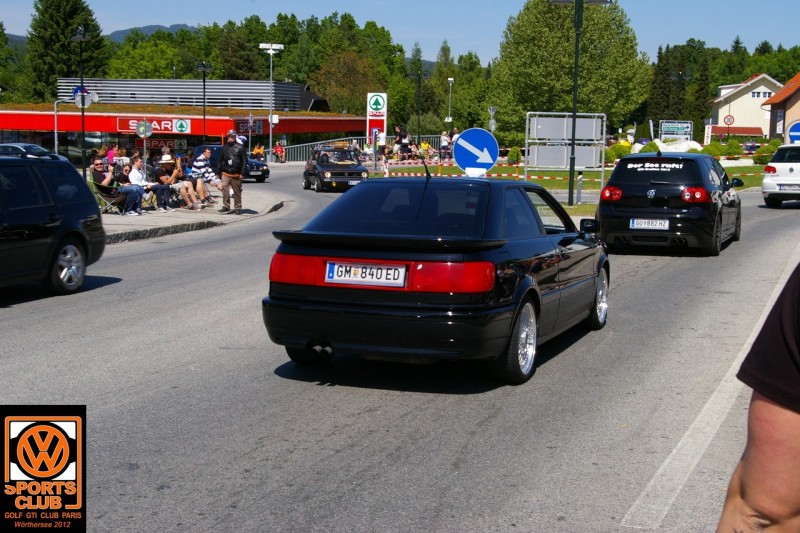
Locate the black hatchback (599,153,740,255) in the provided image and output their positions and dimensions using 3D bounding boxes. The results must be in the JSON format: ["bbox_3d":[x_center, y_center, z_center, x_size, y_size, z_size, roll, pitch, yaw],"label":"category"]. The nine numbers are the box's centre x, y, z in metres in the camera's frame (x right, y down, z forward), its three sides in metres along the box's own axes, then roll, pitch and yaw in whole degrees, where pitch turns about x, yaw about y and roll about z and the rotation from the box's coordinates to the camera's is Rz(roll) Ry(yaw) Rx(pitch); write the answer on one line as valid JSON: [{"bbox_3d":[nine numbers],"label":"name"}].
[{"bbox_3d":[4.227,-1.035,17.750,1.780,1.450,4.220,3,7,22],"label":"black hatchback"}]

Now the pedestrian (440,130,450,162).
[{"bbox_3d":[2.529,-6.759,64.645,0.400,1.650,0.500,-3,7,-30],"label":"pedestrian"}]

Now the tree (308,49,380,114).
[{"bbox_3d":[-4.908,-14.811,104.027,6.700,9.700,6.700,1,6,3],"label":"tree"}]

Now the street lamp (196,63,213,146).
[{"bbox_3d":[-10.430,-8.277,61.718,0.850,5.313,0.850,2,6,9],"label":"street lamp"}]

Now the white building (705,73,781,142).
[{"bbox_3d":[39.384,-16.412,126.337,10.500,8.800,11.000,2,6,11],"label":"white building"}]

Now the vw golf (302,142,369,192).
[{"bbox_3d":[-2.159,-3.187,37.877,1.640,1.460,3.750,-1,6,-14],"label":"vw golf"}]

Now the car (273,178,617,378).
[{"bbox_3d":[0.544,-0.038,9.080,1.730,1.325,4.380,3,7,20],"label":"car"}]

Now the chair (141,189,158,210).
[{"bbox_3d":[-5.377,-1.607,24.170,0.600,0.860,0.760,3,6,21],"label":"chair"}]

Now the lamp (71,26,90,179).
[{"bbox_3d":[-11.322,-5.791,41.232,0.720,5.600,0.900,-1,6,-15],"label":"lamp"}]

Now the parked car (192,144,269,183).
[{"bbox_3d":[-6.736,-3.877,43.897,1.700,1.400,4.400,-5,8,-41],"label":"parked car"}]

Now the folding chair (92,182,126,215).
[{"bbox_3d":[-5.755,-1.459,22.728,0.600,0.870,0.760,3,6,20],"label":"folding chair"}]

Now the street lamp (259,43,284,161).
[{"bbox_3d":[-7.084,-9.028,63.653,1.400,6.537,0.600,0,6,-6],"label":"street lamp"}]

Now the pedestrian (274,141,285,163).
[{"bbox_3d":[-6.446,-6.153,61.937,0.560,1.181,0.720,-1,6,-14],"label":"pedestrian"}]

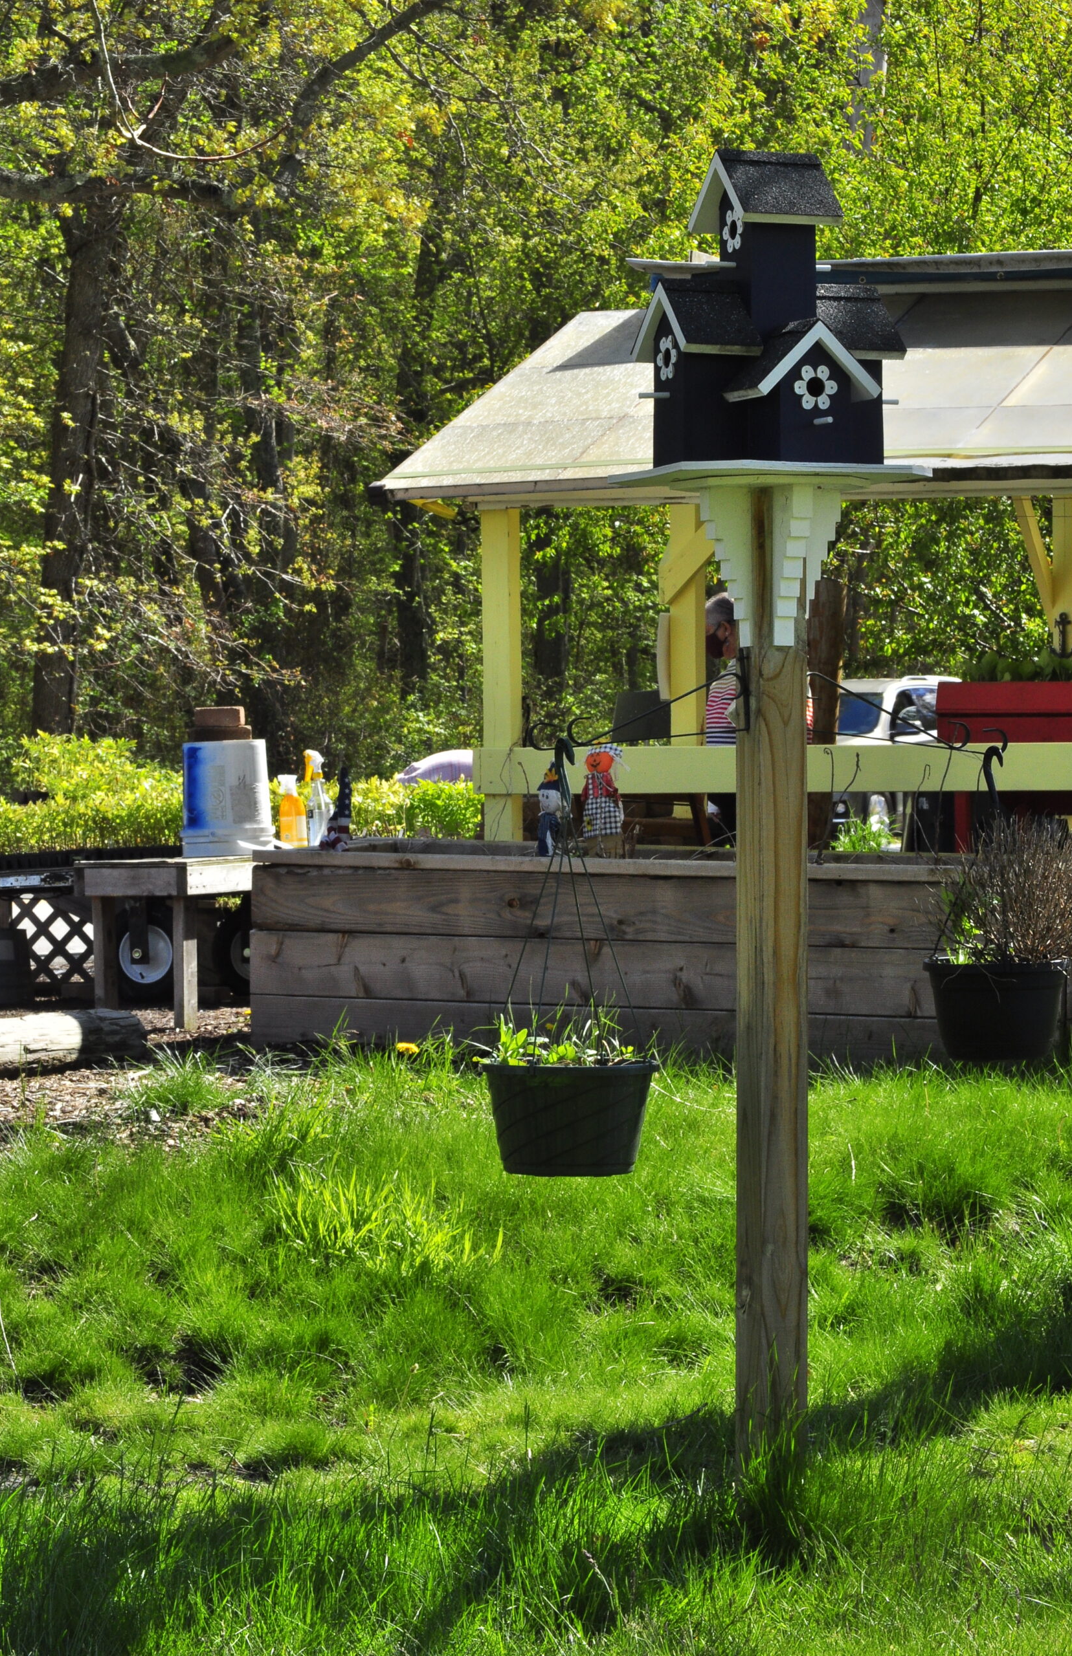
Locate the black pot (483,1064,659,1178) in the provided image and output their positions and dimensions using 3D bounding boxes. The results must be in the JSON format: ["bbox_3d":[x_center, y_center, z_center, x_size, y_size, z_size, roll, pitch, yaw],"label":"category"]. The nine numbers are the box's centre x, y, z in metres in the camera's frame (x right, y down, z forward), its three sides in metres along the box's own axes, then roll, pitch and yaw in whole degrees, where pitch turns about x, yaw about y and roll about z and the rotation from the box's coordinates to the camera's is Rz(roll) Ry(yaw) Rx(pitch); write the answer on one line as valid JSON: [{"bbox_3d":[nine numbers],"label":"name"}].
[{"bbox_3d":[0.058,0.495,8.750,0.293,0.186,0.293,0,0,0],"label":"black pot"}]

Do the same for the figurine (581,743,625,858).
[{"bbox_3d":[0.189,-0.081,14.600,0.115,0.320,0.070,0,0,12],"label":"figurine"}]

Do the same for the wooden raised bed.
[{"bbox_3d":[0.454,0.350,14.814,2.330,0.560,1.000,1,2,18],"label":"wooden raised bed"}]

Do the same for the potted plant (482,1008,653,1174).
[{"bbox_3d":[0.054,0.434,8.420,0.288,0.265,0.288,0,1,0],"label":"potted plant"}]

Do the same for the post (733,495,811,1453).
[{"bbox_3d":[0.394,0.264,8.580,0.089,1.670,0.089,0,1,-25],"label":"post"}]

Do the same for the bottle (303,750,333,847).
[{"bbox_3d":[-0.655,-0.088,15.500,0.090,0.286,0.080,0,0,-6],"label":"bottle"}]

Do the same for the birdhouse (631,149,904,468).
[{"bbox_3d":[0.389,-0.865,8.600,0.450,0.530,0.410,0,1,-25],"label":"birdhouse"}]

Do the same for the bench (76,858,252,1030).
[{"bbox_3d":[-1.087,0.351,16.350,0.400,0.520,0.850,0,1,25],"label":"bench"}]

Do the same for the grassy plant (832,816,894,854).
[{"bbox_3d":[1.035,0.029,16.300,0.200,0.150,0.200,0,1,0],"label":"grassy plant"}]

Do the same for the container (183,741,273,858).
[{"bbox_3d":[-0.943,-0.090,15.750,0.284,0.362,0.284,0,0,0],"label":"container"}]

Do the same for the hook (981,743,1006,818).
[{"bbox_3d":[0.777,-0.080,8.760,0.043,0.128,0.018,0,1,0],"label":"hook"}]

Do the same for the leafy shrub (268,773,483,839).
[{"bbox_3d":[-0.550,-0.060,17.700,0.700,0.240,0.500,0,0,18],"label":"leafy shrub"}]

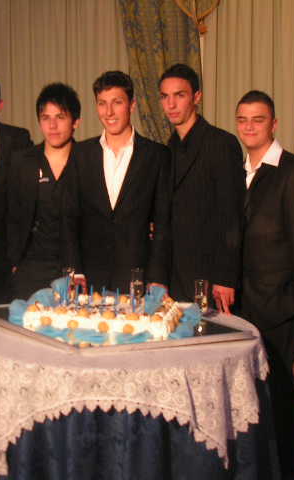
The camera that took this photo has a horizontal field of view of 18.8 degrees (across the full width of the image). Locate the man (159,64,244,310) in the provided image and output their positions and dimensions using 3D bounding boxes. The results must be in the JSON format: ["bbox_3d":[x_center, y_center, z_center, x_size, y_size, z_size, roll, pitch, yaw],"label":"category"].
[{"bbox_3d":[0.232,0.143,3.852,0.490,1.770,0.320,3,8,25],"label":"man"}]

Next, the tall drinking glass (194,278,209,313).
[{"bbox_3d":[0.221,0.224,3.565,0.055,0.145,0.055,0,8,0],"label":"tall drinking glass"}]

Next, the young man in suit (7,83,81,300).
[{"bbox_3d":[-0.434,0.150,4.034,0.490,1.710,0.310,-1,8,-5],"label":"young man in suit"}]

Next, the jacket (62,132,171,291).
[{"bbox_3d":[-0.134,-0.145,3.894,0.490,0.750,0.280,0,8,3],"label":"jacket"}]

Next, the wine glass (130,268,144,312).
[{"bbox_3d":[-0.036,0.205,3.386,0.055,0.170,0.055,0,8,0],"label":"wine glass"}]

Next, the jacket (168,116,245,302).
[{"bbox_3d":[0.234,-0.144,3.814,0.470,0.810,0.290,3,8,25],"label":"jacket"}]

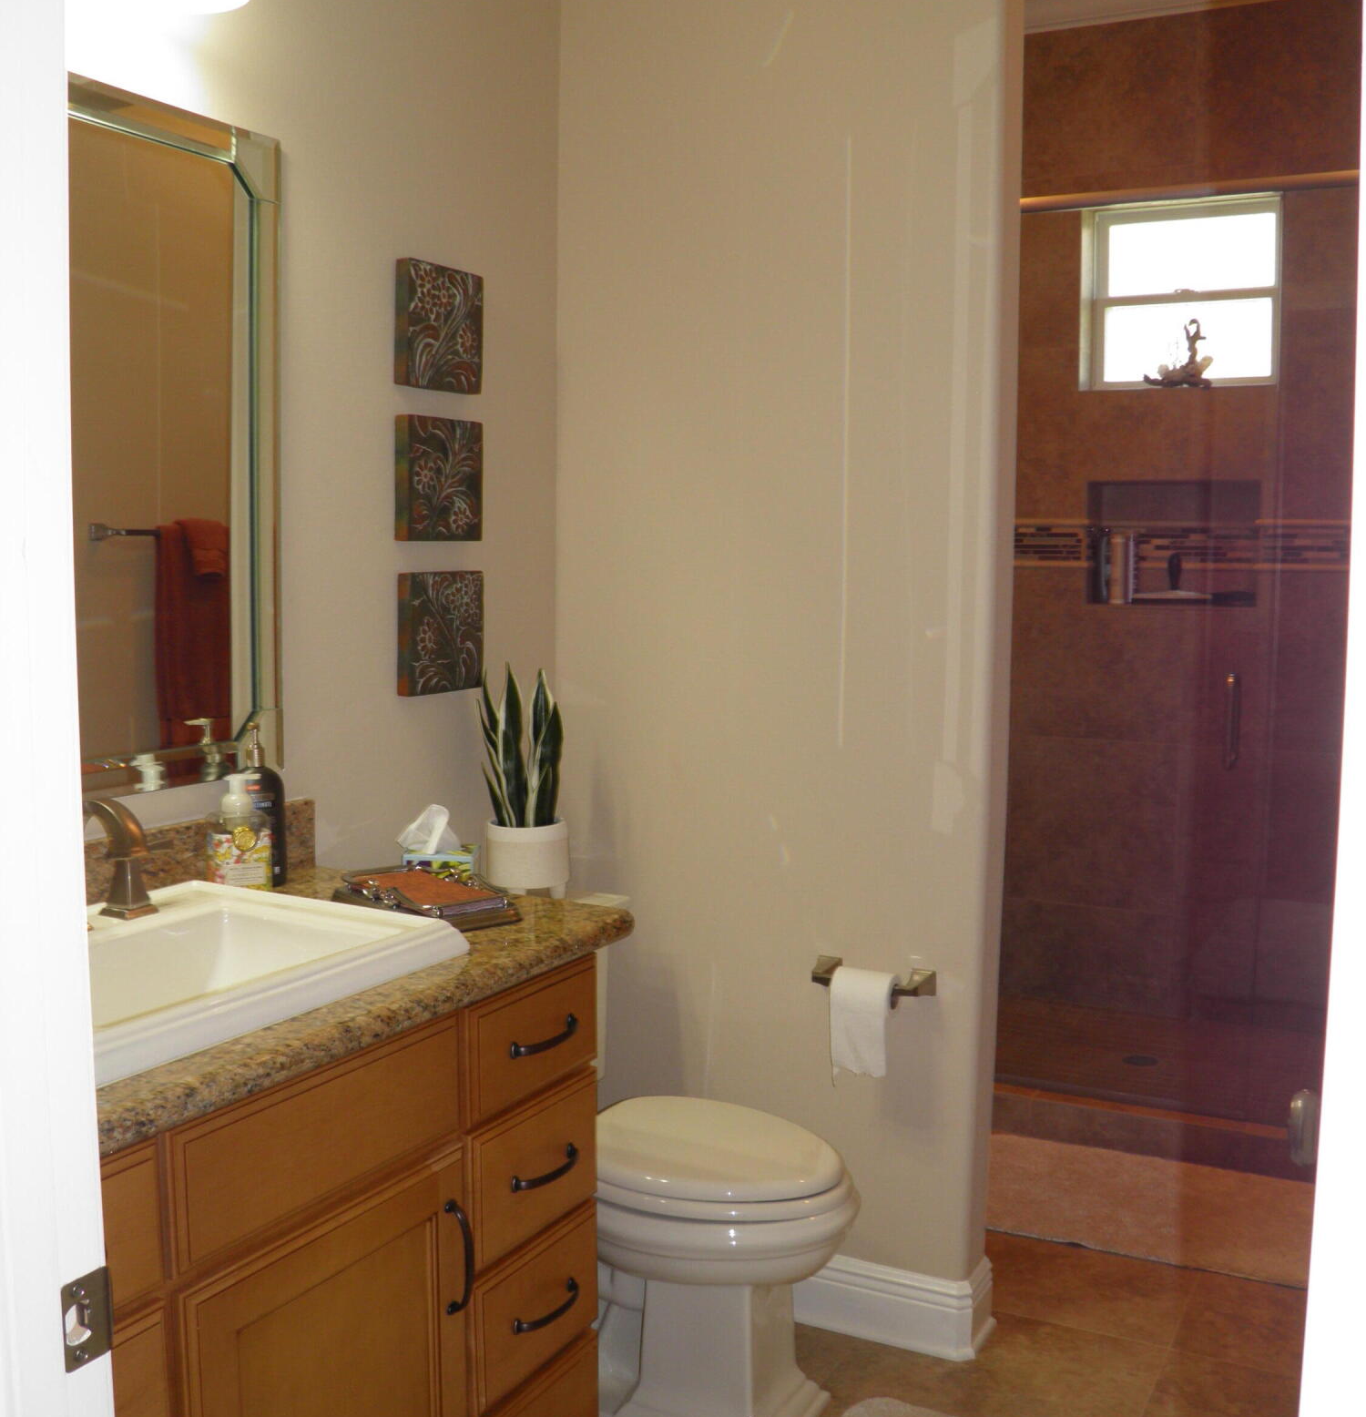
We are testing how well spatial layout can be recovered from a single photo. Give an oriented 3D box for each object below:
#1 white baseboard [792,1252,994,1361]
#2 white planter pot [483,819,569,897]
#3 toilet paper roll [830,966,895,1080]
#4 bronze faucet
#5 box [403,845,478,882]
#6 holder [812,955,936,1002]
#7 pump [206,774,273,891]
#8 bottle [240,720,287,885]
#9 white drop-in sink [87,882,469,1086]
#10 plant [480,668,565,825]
[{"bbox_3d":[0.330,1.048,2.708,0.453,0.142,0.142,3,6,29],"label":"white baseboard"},{"bbox_3d":[-0.273,0.274,2.576,0.148,0.153,0.148,0,5,0],"label":"white planter pot"},{"bbox_3d":[0.313,0.543,2.543,0.104,0.187,0.076,3,6,29],"label":"toilet paper roll"},{"bbox_3d":[-0.675,0.181,1.680,0.175,0.158,0.285,3,6,29],"label":"bronze faucet"},{"bbox_3d":[-0.398,0.299,2.458,0.112,0.124,0.112,0,5,0],"label":"box"},{"bbox_3d":[0.325,0.473,2.559,0.217,0.044,0.070,3,6,29],"label":"holder"},{"bbox_3d":[-0.606,0.178,2.023,0.085,0.176,0.068,-3,6,-27],"label":"pump"},{"bbox_3d":[-0.601,0.137,2.119,0.064,0.241,0.062,-1,6,-16],"label":"bottle"},{"bbox_3d":[-0.583,0.359,1.636,0.455,0.187,0.548,3,6,29],"label":"white drop-in sink"},{"bbox_3d":[-0.278,0.072,2.548,0.144,0.290,0.144,3,6,29],"label":"plant"}]

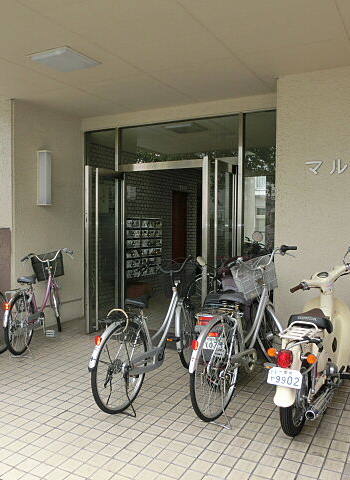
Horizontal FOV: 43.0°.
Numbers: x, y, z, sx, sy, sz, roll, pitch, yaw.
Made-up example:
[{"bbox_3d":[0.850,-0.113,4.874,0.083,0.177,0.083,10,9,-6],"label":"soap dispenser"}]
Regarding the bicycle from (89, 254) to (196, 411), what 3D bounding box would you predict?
[{"bbox_3d":[-0.122,0.707,3.759,0.560,1.050,1.780,-2,1,31],"label":"bicycle"}]

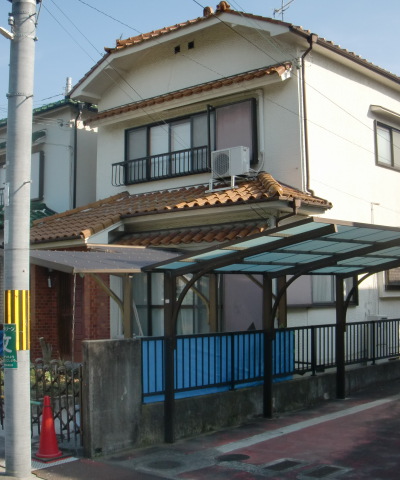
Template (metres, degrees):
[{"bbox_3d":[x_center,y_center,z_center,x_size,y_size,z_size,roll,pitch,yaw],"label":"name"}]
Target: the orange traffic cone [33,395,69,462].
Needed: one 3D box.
[{"bbox_3d":[-1.748,2.156,8.133,0.390,0.700,0.390,-5,-6,43],"label":"orange traffic cone"}]

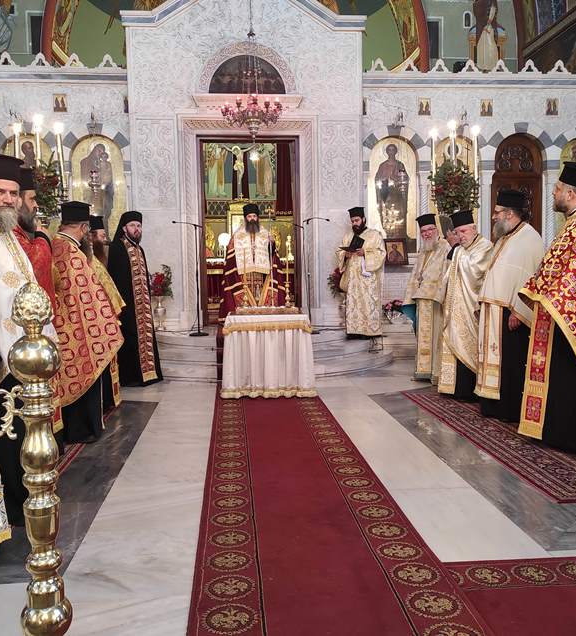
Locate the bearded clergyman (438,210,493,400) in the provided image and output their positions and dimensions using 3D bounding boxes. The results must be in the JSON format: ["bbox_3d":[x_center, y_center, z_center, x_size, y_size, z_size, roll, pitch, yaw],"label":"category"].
[{"bbox_3d":[1.615,-0.123,5.778,0.480,1.762,0.560,-3,5,-33],"label":"bearded clergyman"}]

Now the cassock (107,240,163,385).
[{"bbox_3d":[-1.711,-0.080,6.848,0.460,1.648,0.550,3,5,38],"label":"cassock"}]

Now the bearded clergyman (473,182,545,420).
[{"bbox_3d":[1.809,-0.115,5.072,0.500,1.870,0.620,-3,5,-25],"label":"bearded clergyman"}]

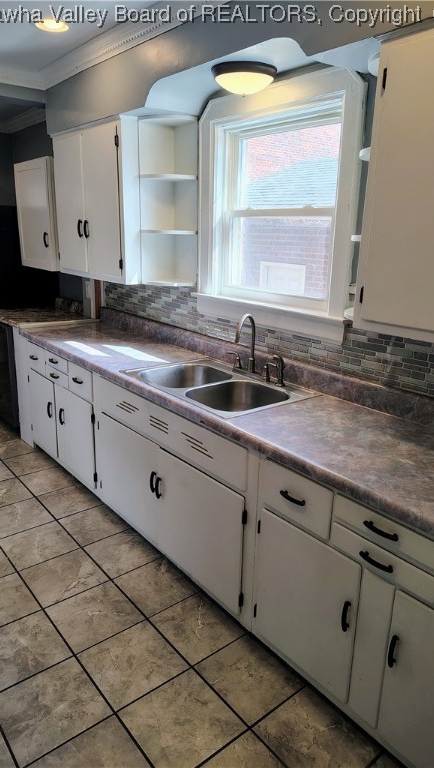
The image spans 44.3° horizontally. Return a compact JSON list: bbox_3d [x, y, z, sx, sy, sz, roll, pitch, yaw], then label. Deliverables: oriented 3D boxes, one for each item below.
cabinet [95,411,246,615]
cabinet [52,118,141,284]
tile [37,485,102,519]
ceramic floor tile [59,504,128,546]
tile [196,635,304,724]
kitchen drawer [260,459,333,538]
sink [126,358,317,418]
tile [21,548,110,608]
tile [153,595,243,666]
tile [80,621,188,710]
[{"bbox_3d":[-0.088,0.517,2.765,0.530,0.566,1.264,-12,21,-37],"label":"cabinet"},{"bbox_3d":[-0.680,-1.131,3.390,0.327,0.876,0.939,-12,21,-37],"label":"cabinet"},{"bbox_3d":[-0.889,0.722,3.281,0.330,0.010,0.326,-12,21,-37],"label":"tile"},{"bbox_3d":[-0.684,0.801,3.034,0.330,0.010,0.326,-12,21,-37],"label":"ceramic floor tile"},{"bbox_3d":[0.121,1.044,1.909,0.285,0.010,0.301,-12,21,-37],"label":"tile"},{"bbox_3d":[0.420,0.332,1.863,0.448,0.183,0.314,-12,21,-37],"label":"kitchen drawer"},{"bbox_3d":[-0.009,0.083,2.494,0.538,0.194,0.834,-12,21,-37],"label":"sink"},{"bbox_3d":[-0.740,0.936,2.587,0.330,0.010,0.326,-12,21,-37],"label":"tile"},{"bbox_3d":[-0.065,1.027,2.268,0.322,0.010,0.319,-12,21,-37],"label":"tile"},{"bbox_3d":[-0.308,1.022,1.958,0.304,0.010,0.304,-12,21,-37],"label":"tile"}]

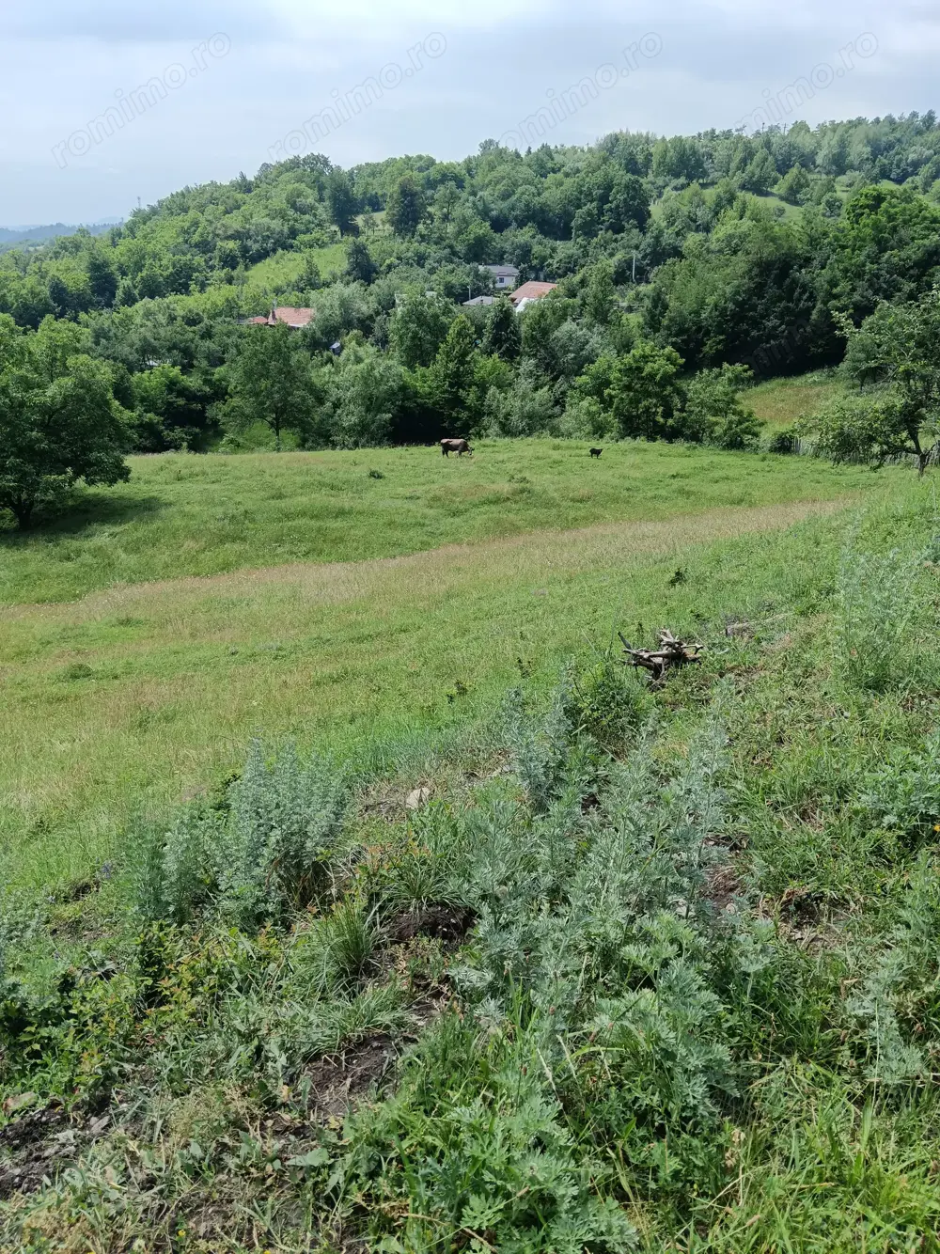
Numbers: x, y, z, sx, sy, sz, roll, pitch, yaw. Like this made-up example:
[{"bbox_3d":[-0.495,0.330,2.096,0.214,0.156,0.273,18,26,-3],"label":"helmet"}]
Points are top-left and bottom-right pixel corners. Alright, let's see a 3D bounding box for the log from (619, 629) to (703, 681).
[{"bbox_3d":[1.351,0.197,6.900,0.600,0.290,0.400,0,22,0],"label":"log"}]

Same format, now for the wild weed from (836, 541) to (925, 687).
[{"bbox_3d":[2.137,-0.059,5.100,0.470,0.780,0.450,0,22,0],"label":"wild weed"}]

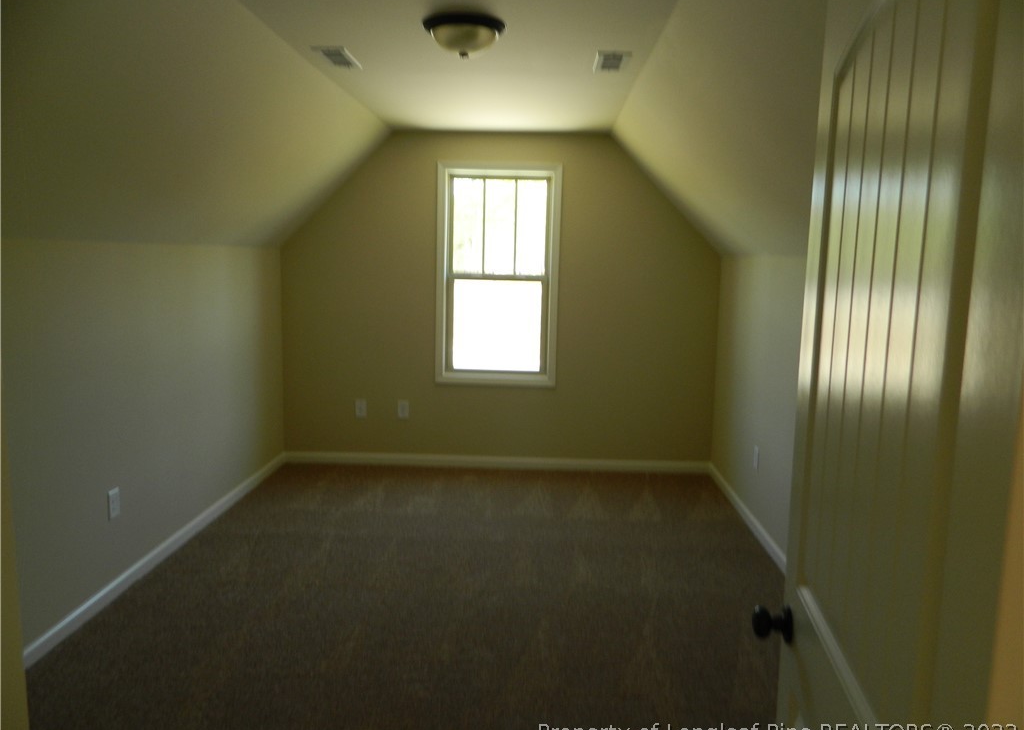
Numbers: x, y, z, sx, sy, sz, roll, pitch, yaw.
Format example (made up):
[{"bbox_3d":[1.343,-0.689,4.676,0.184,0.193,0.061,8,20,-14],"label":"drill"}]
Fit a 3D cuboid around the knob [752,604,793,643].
[{"bbox_3d":[0.452,0.446,1.286,0.064,0.066,0.066,2,8,10],"label":"knob"}]

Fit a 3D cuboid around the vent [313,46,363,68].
[{"bbox_3d":[-0.787,-1.375,3.340,0.146,0.020,0.350,1,8,2],"label":"vent"}]

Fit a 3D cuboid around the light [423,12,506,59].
[{"bbox_3d":[-0.177,-1.218,2.759,0.325,0.138,0.325,1,8,2],"label":"light"}]

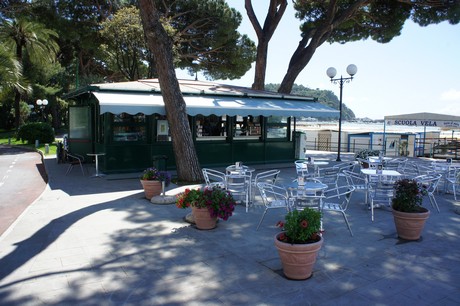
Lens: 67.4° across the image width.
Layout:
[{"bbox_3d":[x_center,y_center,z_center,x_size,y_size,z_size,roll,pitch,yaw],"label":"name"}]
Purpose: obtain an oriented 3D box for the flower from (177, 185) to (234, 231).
[{"bbox_3d":[-0.404,0.921,5.865,1.011,0.678,0.809,0,5,0],"label":"flower"}]

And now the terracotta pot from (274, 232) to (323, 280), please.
[{"bbox_3d":[0.805,1.210,4.053,0.559,0.432,0.559,0,5,0],"label":"terracotta pot"}]

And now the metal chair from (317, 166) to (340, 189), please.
[{"bbox_3d":[2.267,0.685,8.113,0.540,0.740,0.570,-1,5,-10],"label":"metal chair"}]

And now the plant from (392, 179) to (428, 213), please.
[{"bbox_3d":[2.777,0.650,5.349,0.530,0.500,0.500,3,6,28],"label":"plant"}]

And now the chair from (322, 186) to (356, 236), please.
[{"bbox_3d":[1.706,0.919,5.484,0.570,0.740,0.540,1,5,11],"label":"chair"}]

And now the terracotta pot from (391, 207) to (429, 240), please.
[{"bbox_3d":[2.807,1.086,5.368,0.508,0.439,0.508,0,5,0],"label":"terracotta pot"}]

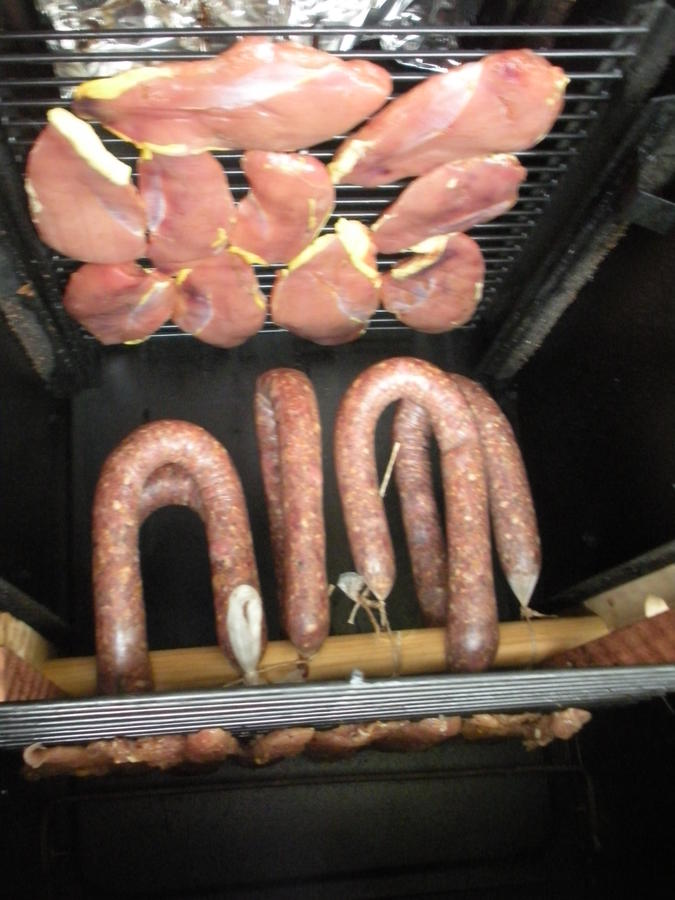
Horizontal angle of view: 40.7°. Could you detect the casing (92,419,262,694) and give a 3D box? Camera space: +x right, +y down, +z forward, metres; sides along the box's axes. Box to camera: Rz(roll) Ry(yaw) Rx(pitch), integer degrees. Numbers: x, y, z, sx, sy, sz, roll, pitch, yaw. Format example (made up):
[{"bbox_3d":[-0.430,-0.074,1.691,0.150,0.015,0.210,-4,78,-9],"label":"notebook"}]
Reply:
[{"bbox_3d":[-0.123,0.081,0.702,0.129,0.219,0.046,-2,164,-6],"label":"casing"}]

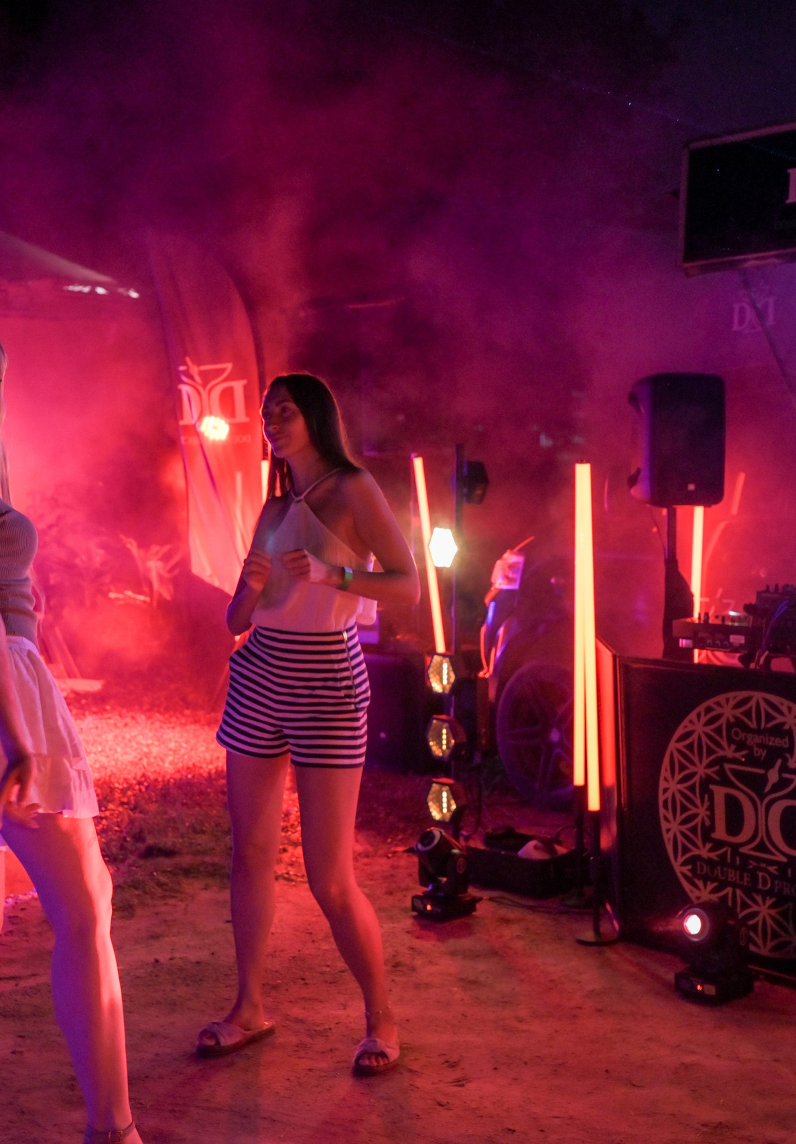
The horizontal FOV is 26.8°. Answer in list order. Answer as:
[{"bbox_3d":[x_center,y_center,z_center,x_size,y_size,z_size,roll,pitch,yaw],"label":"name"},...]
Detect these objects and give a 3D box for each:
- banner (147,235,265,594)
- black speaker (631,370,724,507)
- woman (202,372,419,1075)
[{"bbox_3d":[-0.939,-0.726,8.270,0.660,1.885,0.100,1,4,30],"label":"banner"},{"bbox_3d":[0.904,-0.424,5.365,0.265,0.433,0.250,-2,4,-17],"label":"black speaker"},{"bbox_3d":[-0.228,0.355,4.090,0.490,1.665,0.400,1,4,30],"label":"woman"}]

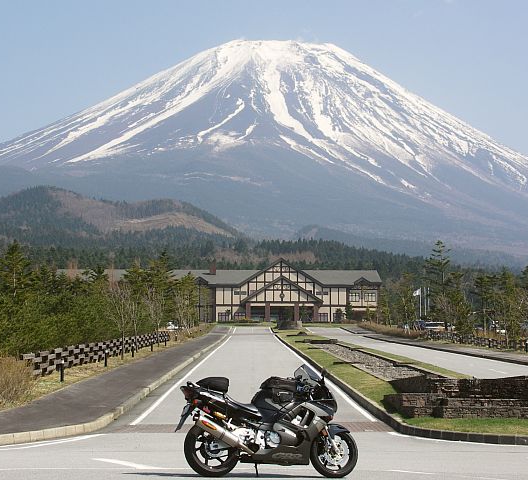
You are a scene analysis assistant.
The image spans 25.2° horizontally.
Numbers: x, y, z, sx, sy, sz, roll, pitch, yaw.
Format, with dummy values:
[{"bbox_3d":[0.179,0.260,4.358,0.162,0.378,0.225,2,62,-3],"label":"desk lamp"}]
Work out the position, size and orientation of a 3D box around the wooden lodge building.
[{"bbox_3d":[2.300,8.200,187.000,32.000,10.000,14.000,0,-4,-1],"label":"wooden lodge building"}]

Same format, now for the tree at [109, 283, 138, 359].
[{"bbox_3d":[-5.620,3.290,47.400,1.200,3.000,1.200,0,-4,-1],"label":"tree"}]

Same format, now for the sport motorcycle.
[{"bbox_3d":[0.030,2.080,13.550,2.080,1.250,0.740,0,-4,2],"label":"sport motorcycle"}]

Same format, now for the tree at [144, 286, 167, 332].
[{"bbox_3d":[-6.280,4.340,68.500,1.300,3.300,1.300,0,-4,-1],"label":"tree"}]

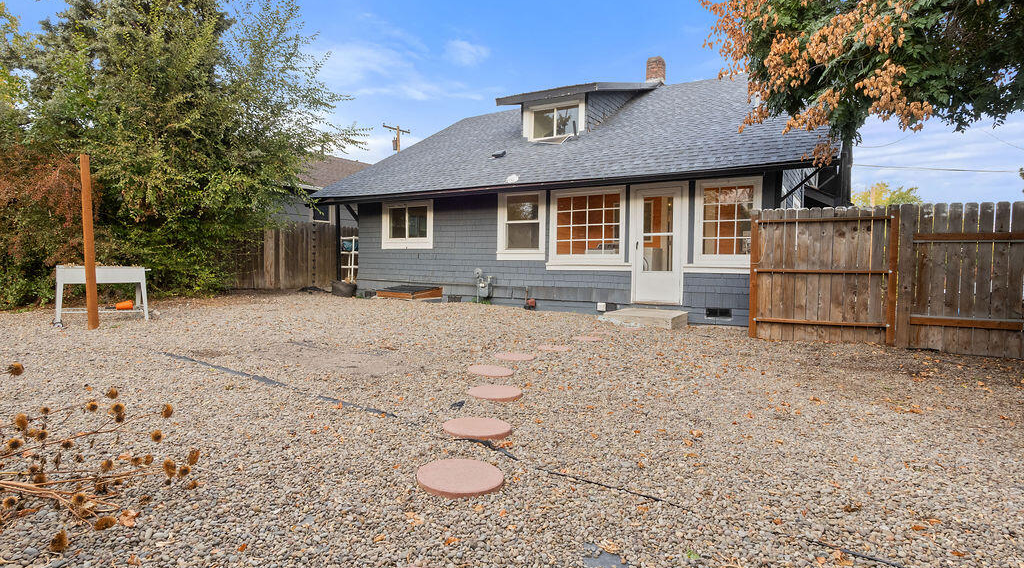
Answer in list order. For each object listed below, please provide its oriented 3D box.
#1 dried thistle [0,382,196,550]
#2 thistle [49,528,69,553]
[{"bbox_3d":[-2.200,0.852,2.750,1.050,0.360,1.150,-3,5,-38],"label":"dried thistle"},{"bbox_3d":[-1.813,1.030,2.132,0.065,0.065,0.065,3,4,37],"label":"thistle"}]

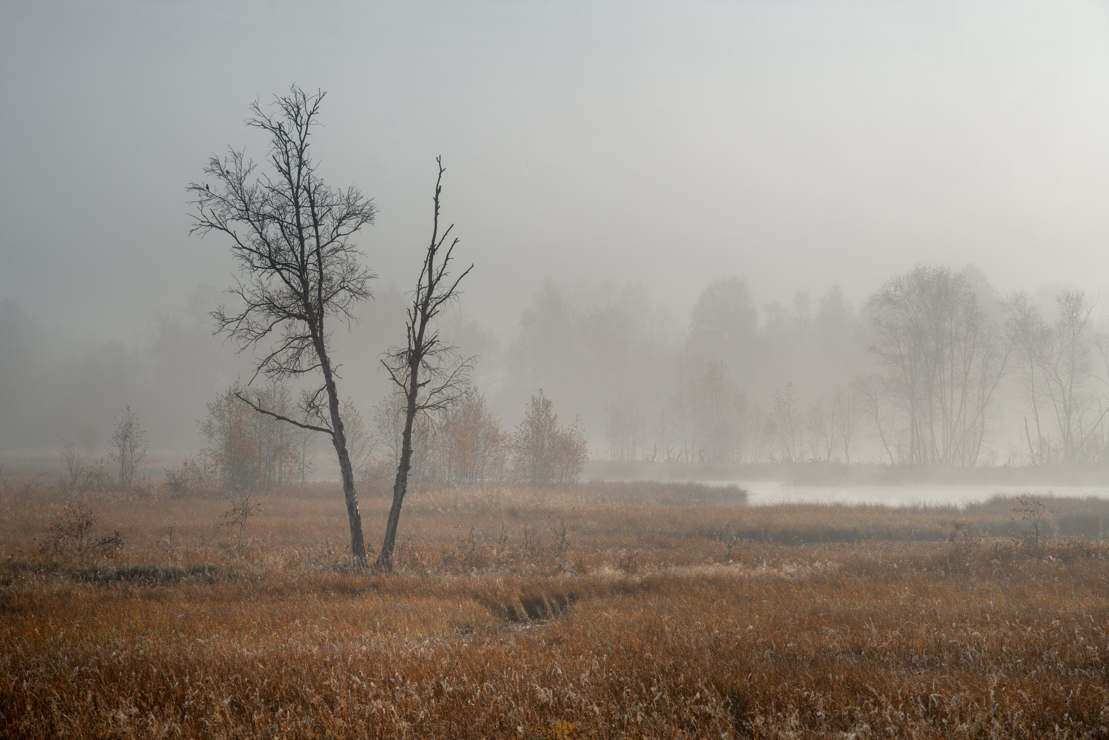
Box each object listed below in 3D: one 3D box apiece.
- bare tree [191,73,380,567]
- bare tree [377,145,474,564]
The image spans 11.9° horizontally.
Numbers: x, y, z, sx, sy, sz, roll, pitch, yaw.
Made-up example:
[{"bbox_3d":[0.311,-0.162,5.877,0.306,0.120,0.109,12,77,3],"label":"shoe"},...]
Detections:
[{"bbox_3d":[-5.031,-0.793,98.000,3.510,8.940,3.200,0,-1,0],"label":"bare tree"},{"bbox_3d":[-2.387,-0.088,98.000,1.750,7.690,1.600,0,-1,0],"label":"bare tree"}]

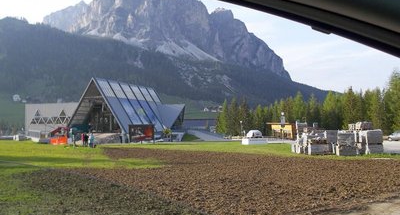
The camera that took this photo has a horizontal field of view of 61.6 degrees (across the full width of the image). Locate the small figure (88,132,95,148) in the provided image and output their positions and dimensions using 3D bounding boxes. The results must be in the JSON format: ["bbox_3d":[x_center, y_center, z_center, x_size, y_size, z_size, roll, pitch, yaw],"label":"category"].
[{"bbox_3d":[-12.267,3.692,38.000,0.520,1.700,0.400,0,-5,0],"label":"small figure"}]

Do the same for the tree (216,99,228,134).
[{"bbox_3d":[4.896,2.122,73.000,2.611,7.724,2.611,0,-5,0],"label":"tree"}]

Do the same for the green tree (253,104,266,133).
[{"bbox_3d":[12.769,2.629,72.000,3.005,6.760,3.005,0,-5,0],"label":"green tree"}]

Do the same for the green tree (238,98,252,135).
[{"bbox_3d":[9.764,1.931,72.000,3.005,8.155,3.005,0,-5,0],"label":"green tree"}]

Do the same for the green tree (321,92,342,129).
[{"bbox_3d":[23.517,1.028,60.000,3.934,7.958,3.934,0,-5,0],"label":"green tree"}]

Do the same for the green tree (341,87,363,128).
[{"bbox_3d":[26.191,0.692,58.000,3.803,8.471,3.803,0,-5,0],"label":"green tree"}]

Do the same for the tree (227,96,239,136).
[{"bbox_3d":[7.072,1.904,73.000,2.611,8.377,2.611,0,-5,0],"label":"tree"}]

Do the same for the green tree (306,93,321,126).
[{"bbox_3d":[21.313,1.361,63.000,2.629,7.793,2.629,0,-5,0],"label":"green tree"}]

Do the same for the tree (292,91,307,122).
[{"bbox_3d":[19.277,1.114,65.000,2.712,8.428,2.712,0,-5,0],"label":"tree"}]

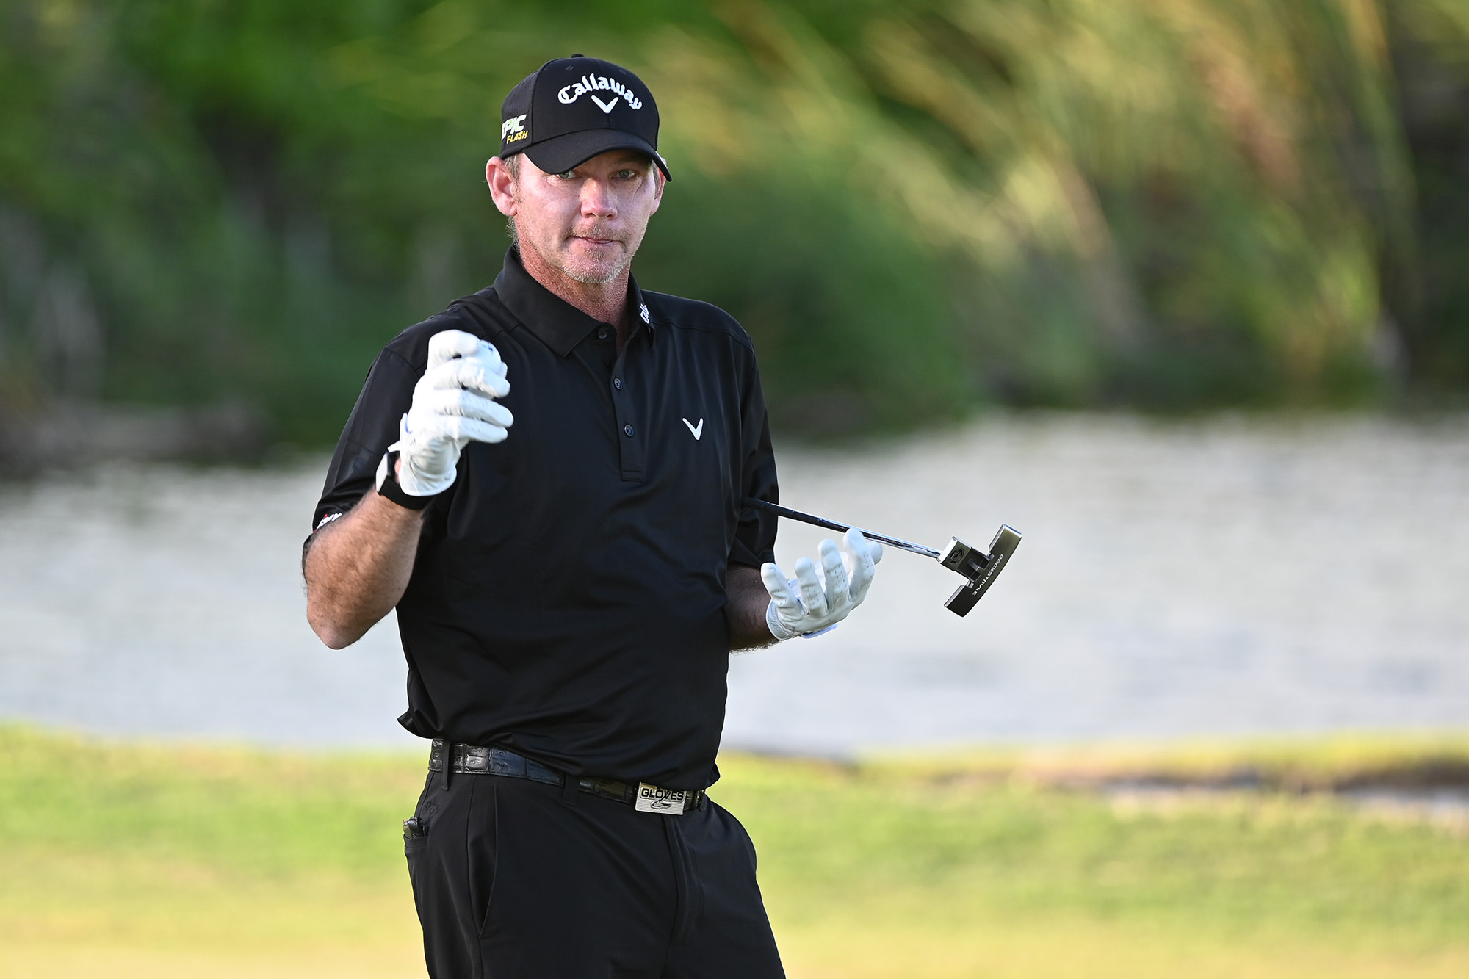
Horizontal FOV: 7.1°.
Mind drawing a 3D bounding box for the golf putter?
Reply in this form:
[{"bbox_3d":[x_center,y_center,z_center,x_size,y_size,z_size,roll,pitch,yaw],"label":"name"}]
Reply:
[{"bbox_3d":[0.031,0.017,12.619,0.072,0.107,0.870,29,-8,-32],"label":"golf putter"}]

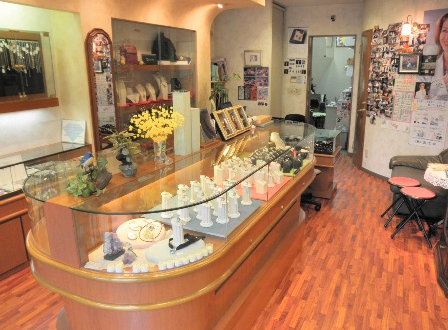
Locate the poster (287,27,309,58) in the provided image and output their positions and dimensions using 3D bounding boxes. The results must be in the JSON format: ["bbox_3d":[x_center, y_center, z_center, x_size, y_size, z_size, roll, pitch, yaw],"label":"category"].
[{"bbox_3d":[1.308,-2.153,6.389,0.356,0.513,0.020,3,15,15],"label":"poster"}]

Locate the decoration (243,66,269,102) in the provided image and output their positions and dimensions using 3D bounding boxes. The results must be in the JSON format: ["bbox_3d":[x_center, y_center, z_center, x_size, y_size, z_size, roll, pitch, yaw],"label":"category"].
[{"bbox_3d":[0.551,-1.380,6.189,0.435,0.573,0.020,4,15,18],"label":"decoration"}]

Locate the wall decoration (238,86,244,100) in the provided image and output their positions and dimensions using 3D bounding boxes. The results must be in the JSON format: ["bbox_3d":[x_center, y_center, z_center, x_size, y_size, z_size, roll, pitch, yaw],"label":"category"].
[{"bbox_3d":[0.307,-1.248,6.306,0.114,0.235,0.025,4,15,18],"label":"wall decoration"}]

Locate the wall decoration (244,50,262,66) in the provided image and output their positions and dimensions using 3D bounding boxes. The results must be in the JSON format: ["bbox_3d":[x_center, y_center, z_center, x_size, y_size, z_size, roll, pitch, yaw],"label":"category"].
[{"bbox_3d":[0.493,-1.796,6.097,0.312,0.259,0.030,4,15,18],"label":"wall decoration"}]

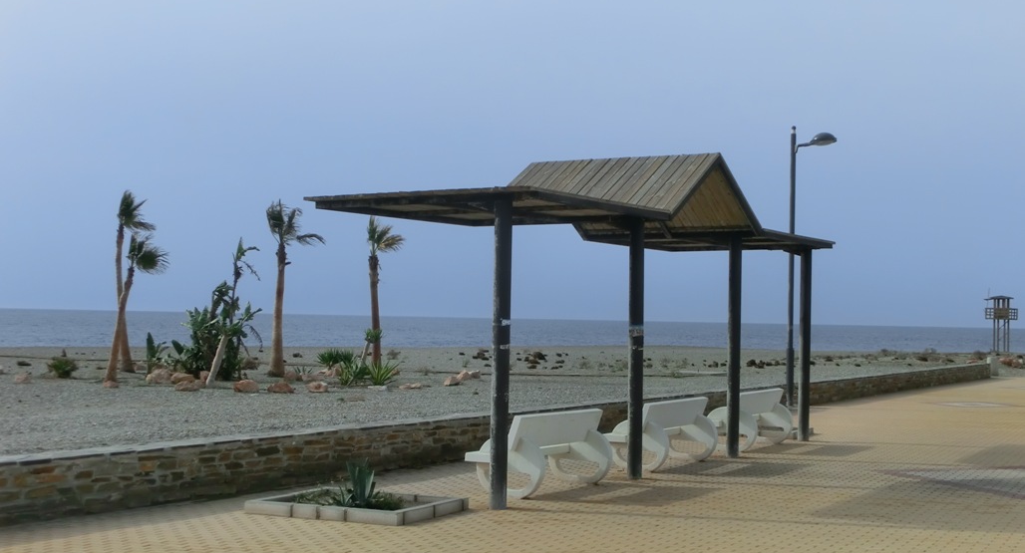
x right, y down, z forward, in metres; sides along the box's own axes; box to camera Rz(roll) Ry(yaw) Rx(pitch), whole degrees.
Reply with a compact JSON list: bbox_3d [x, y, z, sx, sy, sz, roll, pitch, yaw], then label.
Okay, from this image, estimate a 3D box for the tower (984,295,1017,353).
[{"bbox_3d":[46.891,4.595,145.000,2.600,5.553,2.600,0,-2,39],"label":"tower"}]

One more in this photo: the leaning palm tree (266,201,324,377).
[{"bbox_3d":[-5.429,0.311,37.635,1.398,4.398,1.400,1,-2,0],"label":"leaning palm tree"}]

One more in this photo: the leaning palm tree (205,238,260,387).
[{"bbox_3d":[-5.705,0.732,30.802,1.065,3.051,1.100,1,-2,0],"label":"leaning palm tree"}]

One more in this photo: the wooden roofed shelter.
[{"bbox_3d":[1.247,0.408,18.083,2.583,3.679,8.905,0,-2,29],"label":"wooden roofed shelter"}]

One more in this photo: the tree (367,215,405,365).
[{"bbox_3d":[-4.141,0.458,49.577,1.207,4.910,1.250,1,-2,0],"label":"tree"}]

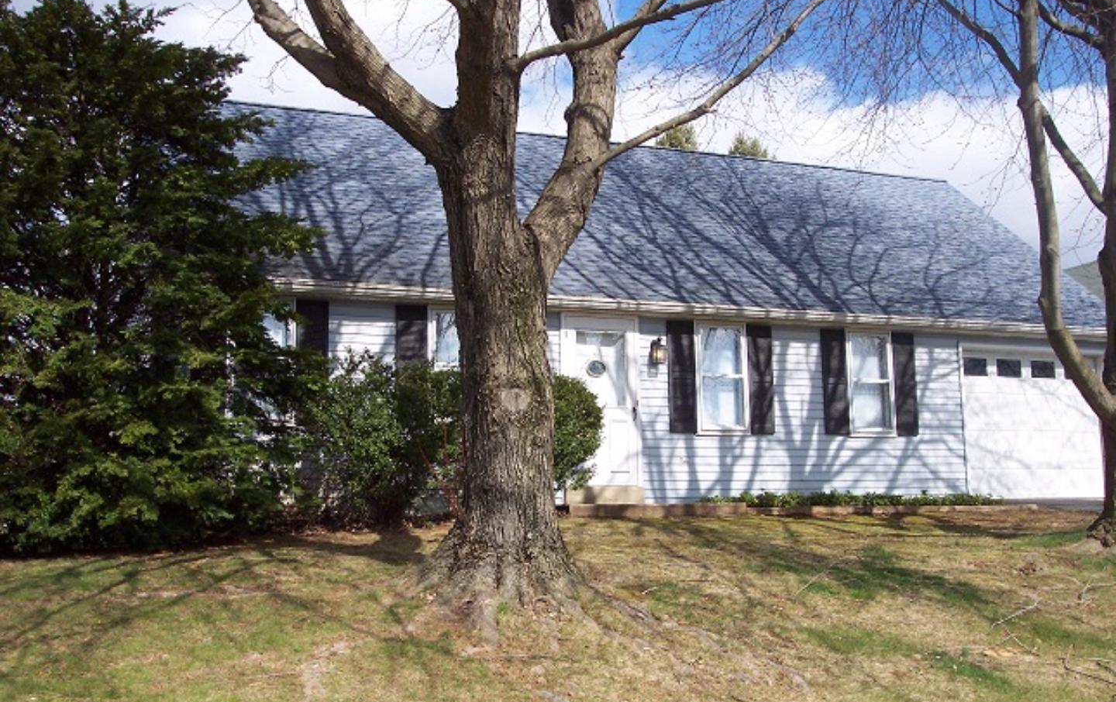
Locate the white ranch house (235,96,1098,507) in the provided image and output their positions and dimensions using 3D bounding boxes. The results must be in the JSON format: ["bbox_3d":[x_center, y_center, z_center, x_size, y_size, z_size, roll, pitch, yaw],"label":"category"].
[{"bbox_3d":[0.385,-0.454,18.698,14.239,5.745,7.777,2,-9,-22],"label":"white ranch house"}]

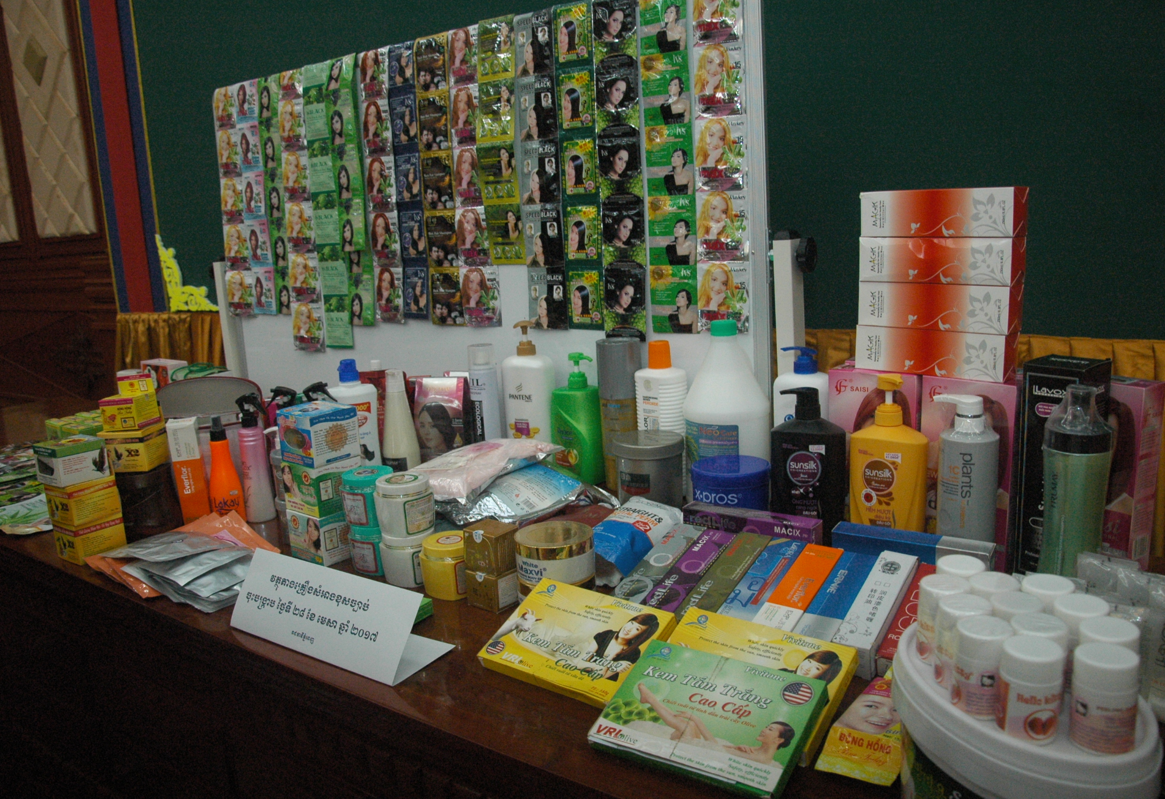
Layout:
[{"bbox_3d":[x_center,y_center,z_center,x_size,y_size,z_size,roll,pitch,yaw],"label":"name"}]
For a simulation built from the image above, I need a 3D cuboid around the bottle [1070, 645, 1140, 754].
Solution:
[{"bbox_3d":[0.349,0.200,0.604,0.038,0.061,0.038,5,13,31],"label":"bottle"}]

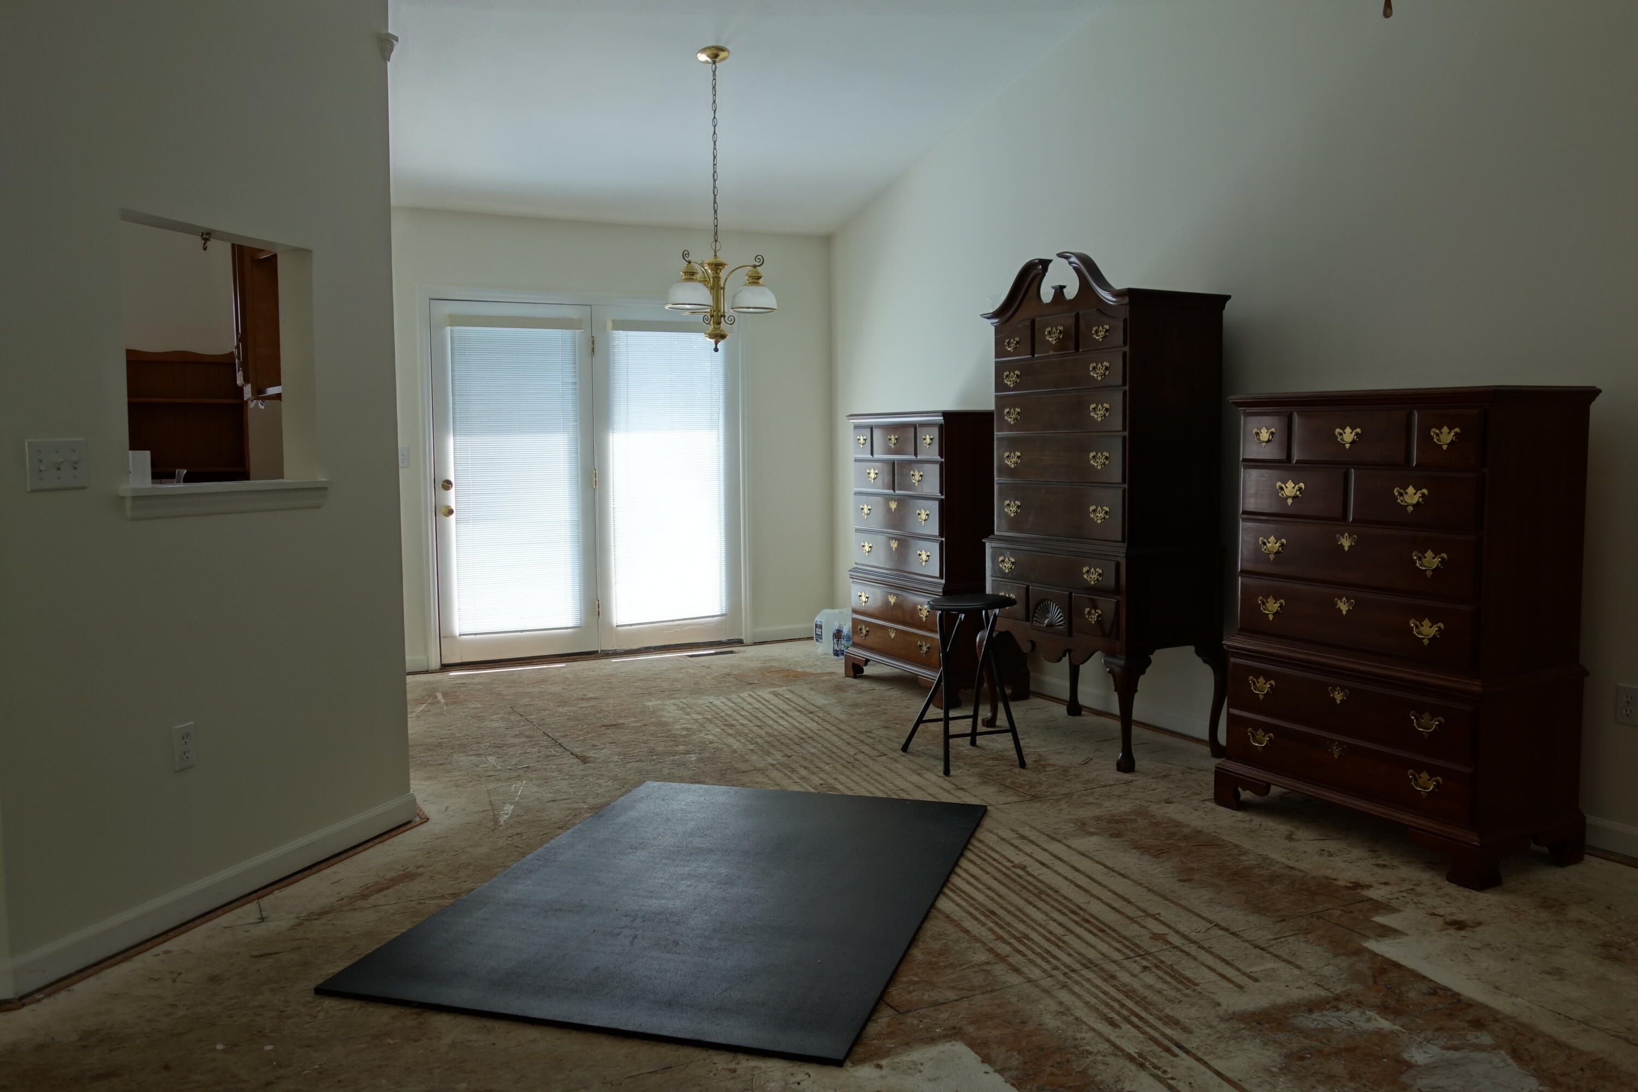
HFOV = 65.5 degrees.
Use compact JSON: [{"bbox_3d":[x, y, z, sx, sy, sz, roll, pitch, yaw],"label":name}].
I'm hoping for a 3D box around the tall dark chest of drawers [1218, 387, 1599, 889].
[{"bbox_3d":[1.785,0.216,3.960,0.492,1.366,0.960,-3,5,-29],"label":"tall dark chest of drawers"}]

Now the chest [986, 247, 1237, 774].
[{"bbox_3d":[1.133,-0.174,5.206,0.510,1.957,0.965,-3,5,-27],"label":"chest"}]

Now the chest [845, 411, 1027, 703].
[{"bbox_3d":[0.572,0.033,6.384,0.492,1.366,0.960,-3,5,-27],"label":"chest"}]

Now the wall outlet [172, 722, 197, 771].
[{"bbox_3d":[-1.621,0.512,3.252,0.009,0.115,0.070,1,5,18],"label":"wall outlet"}]

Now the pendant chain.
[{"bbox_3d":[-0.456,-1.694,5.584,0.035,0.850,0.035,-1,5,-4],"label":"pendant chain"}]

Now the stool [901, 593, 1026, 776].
[{"bbox_3d":[0.568,0.517,4.947,0.350,0.628,0.420,-2,5,-18],"label":"stool"}]

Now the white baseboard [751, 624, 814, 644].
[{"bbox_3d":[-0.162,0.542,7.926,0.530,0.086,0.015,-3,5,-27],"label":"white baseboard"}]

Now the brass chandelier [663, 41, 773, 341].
[{"bbox_3d":[-0.442,-1.526,5.618,0.490,1.312,0.490,-1,5,-4],"label":"brass chandelier"}]

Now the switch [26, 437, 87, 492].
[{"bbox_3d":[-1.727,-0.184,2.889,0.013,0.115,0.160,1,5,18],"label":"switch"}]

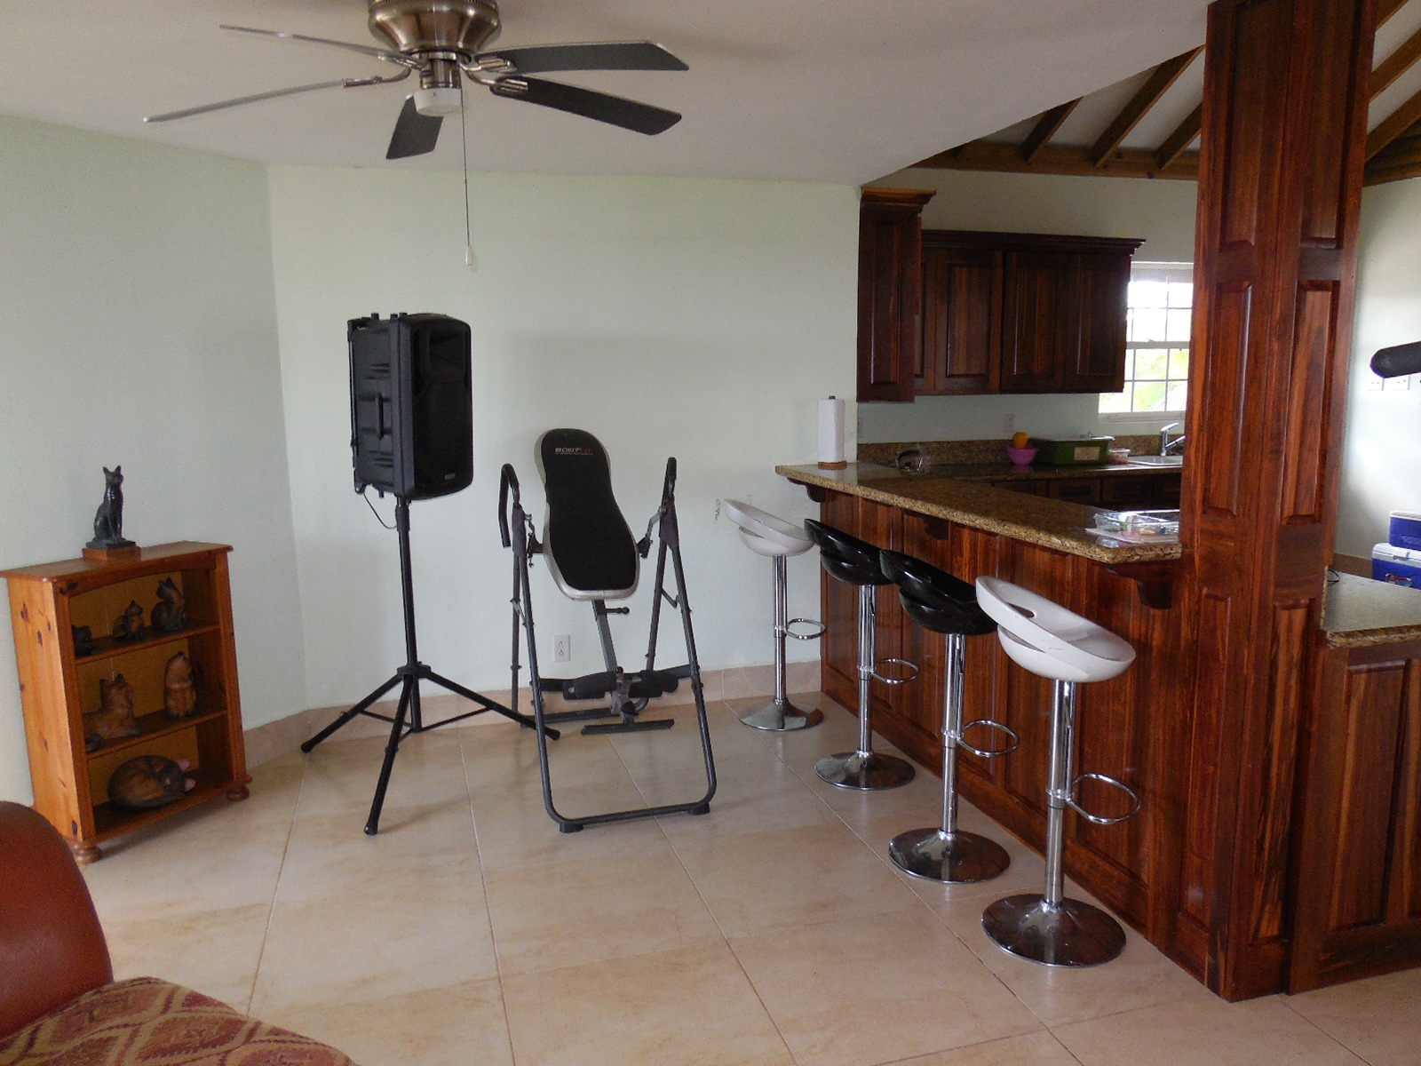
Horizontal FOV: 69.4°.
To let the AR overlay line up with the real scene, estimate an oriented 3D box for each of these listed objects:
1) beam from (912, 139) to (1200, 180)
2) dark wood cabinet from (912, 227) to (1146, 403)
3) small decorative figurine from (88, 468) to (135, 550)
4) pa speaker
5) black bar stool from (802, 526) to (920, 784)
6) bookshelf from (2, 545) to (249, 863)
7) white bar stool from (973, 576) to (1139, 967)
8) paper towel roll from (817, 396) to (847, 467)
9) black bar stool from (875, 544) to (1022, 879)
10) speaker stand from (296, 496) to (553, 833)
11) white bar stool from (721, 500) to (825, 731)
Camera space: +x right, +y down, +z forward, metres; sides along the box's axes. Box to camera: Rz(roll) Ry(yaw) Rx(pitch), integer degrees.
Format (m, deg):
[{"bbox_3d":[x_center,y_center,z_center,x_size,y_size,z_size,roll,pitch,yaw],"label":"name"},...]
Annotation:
[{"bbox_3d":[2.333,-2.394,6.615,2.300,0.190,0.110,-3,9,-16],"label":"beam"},{"bbox_3d":[1.896,-1.367,6.484,1.680,0.965,0.370,-3,9,-16],"label":"dark wood cabinet"},{"bbox_3d":[-2.020,-0.087,3.442,0.135,0.275,0.098,5,10,32],"label":"small decorative figurine"},{"bbox_3d":[-1.107,-0.473,3.822,0.290,0.640,0.352,3,10,24],"label":"pa speaker"},{"bbox_3d":[0.578,0.436,3.894,0.420,0.972,0.430,1,9,9],"label":"black bar stool"},{"bbox_3d":[-1.960,0.547,3.514,0.287,0.928,0.629,4,10,30],"label":"bookshelf"},{"bbox_3d":[0.924,0.607,2.755,0.420,0.972,0.430,1,9,13],"label":"white bar stool"},{"bbox_3d":[0.559,-0.454,4.694,0.128,0.325,0.128,-1,9,0],"label":"paper towel roll"},{"bbox_3d":[0.739,0.543,3.187,0.420,0.972,0.430,1,9,11],"label":"black bar stool"},{"bbox_3d":[-1.181,0.391,3.836,1.023,1.120,0.958,0,9,2],"label":"speaker stand"},{"bbox_3d":[0.301,0.343,4.525,0.420,0.972,0.430,0,9,4],"label":"white bar stool"}]

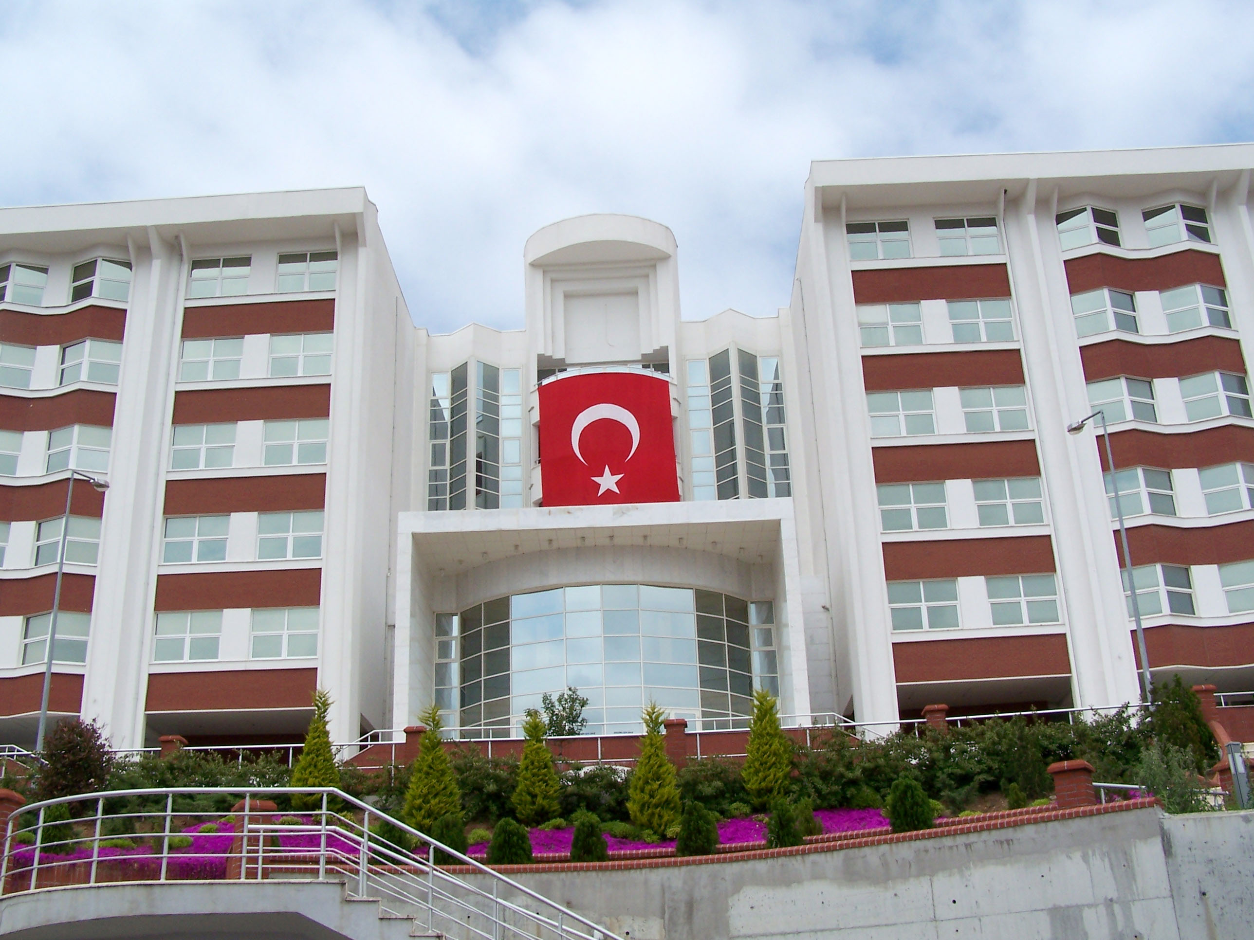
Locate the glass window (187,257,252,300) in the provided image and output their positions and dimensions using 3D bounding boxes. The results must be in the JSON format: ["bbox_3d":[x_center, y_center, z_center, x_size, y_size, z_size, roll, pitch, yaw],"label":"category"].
[{"bbox_3d":[-14.768,-6.966,49.784,2.199,1.650,0.150,-3,-22,2],"label":"glass window"}]

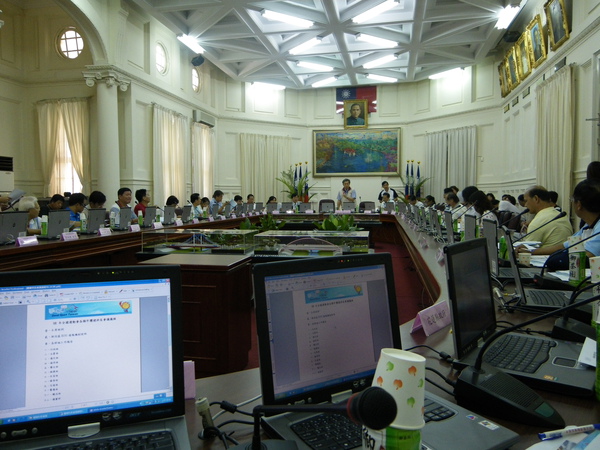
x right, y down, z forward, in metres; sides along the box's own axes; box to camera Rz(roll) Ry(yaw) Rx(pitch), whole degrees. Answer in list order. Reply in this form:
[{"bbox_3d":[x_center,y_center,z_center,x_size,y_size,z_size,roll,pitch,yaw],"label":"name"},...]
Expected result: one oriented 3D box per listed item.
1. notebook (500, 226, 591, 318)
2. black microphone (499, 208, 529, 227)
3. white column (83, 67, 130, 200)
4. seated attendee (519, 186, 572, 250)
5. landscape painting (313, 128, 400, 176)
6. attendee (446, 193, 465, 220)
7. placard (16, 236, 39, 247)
[{"bbox_3d":[0.950,0.165,1.832,0.335,0.294,0.325,1,3,19],"label":"notebook"},{"bbox_3d":[1.500,0.051,3.520,0.380,0.330,0.090,0,3,10],"label":"black microphone"},{"bbox_3d":[-3.632,-1.107,9.252,0.640,3.588,0.640,0,3,11],"label":"white column"},{"bbox_3d":[1.840,0.320,3.780,0.720,1.260,0.520,0,3,10],"label":"seated attendee"},{"bbox_3d":[1.726,-2.176,14.563,2.610,1.440,0.080,1,3,10],"label":"landscape painting"},{"bbox_3d":[2.600,0.107,7.850,0.680,1.250,0.520,1,3,9],"label":"attendee"},{"bbox_3d":[-2.375,0.144,4.234,0.054,0.070,0.200,1,3,12],"label":"placard"}]

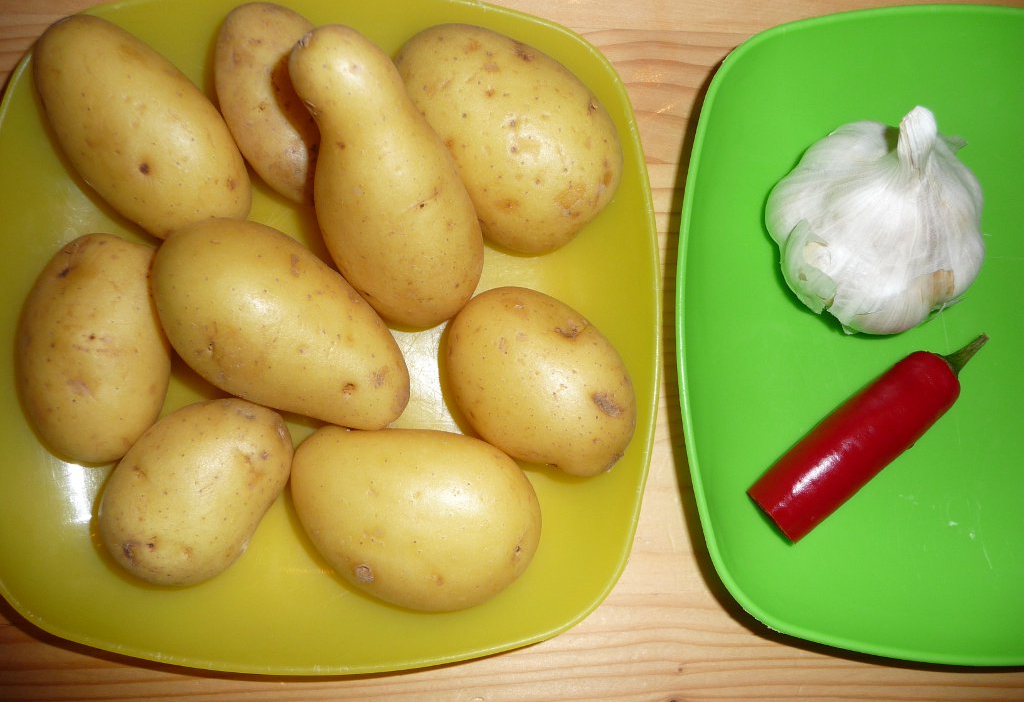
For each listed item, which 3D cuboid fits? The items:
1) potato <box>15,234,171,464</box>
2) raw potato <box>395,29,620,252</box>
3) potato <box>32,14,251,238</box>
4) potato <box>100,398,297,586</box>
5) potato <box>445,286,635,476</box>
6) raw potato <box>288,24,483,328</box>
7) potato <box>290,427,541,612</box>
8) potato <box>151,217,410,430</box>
[{"bbox_3d":[-0.116,-0.001,0.230,0.039,0.036,0.064,2,86,-3],"label":"potato"},{"bbox_3d":[-0.003,-0.059,0.233,0.072,0.047,0.054,39,85,0],"label":"raw potato"},{"bbox_3d":[-0.102,-0.061,0.229,0.039,0.037,0.070,-40,97,-5],"label":"potato"},{"bbox_3d":[-0.086,0.038,0.229,0.042,0.038,0.057,43,85,0],"label":"potato"},{"bbox_3d":[0.008,0.009,0.236,0.063,0.039,0.042,44,85,1],"label":"potato"},{"bbox_3d":[-0.035,-0.046,0.229,0.042,0.040,0.087,-23,103,-4],"label":"raw potato"},{"bbox_3d":[-0.026,0.044,0.230,0.072,0.043,0.049,21,85,-1],"label":"potato"},{"bbox_3d":[-0.062,-0.007,0.226,0.079,0.039,0.042,36,85,-5],"label":"potato"}]

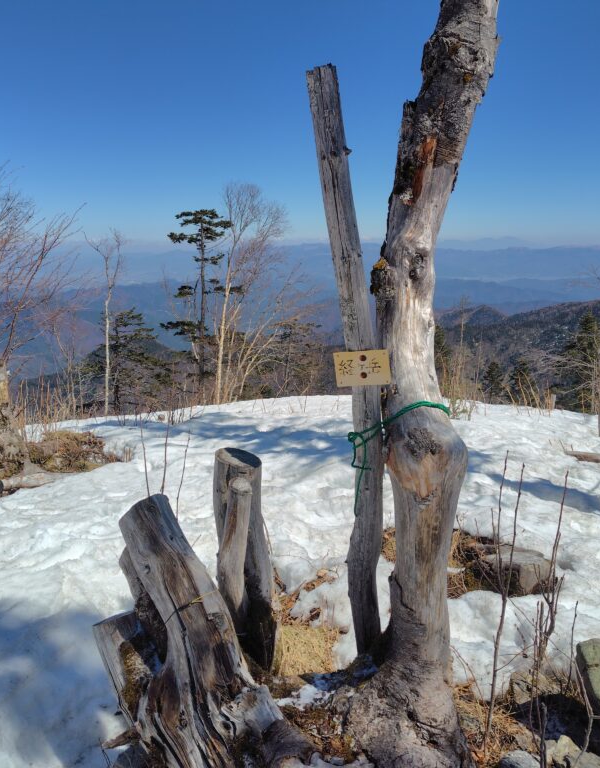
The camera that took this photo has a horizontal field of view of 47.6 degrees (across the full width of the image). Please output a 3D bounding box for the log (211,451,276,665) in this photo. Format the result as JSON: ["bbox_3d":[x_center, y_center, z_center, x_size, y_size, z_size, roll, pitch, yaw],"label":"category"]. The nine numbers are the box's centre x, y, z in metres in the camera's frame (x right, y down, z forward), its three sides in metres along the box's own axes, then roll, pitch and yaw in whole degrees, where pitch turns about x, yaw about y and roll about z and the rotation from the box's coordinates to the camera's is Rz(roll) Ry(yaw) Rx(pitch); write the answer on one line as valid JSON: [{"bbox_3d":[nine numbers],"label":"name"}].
[{"bbox_3d":[-0.195,0.630,2.385,0.206,0.842,0.200,-1,12,-5],"label":"log"}]

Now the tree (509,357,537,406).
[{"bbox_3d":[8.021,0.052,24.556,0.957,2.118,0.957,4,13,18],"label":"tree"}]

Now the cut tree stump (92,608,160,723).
[{"bbox_3d":[-0.500,0.880,2.065,0.160,0.400,0.160,-10,17,2],"label":"cut tree stump"}]

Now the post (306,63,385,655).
[{"bbox_3d":[0.161,0.004,2.320,0.115,2.049,0.100,-5,12,1],"label":"post"}]

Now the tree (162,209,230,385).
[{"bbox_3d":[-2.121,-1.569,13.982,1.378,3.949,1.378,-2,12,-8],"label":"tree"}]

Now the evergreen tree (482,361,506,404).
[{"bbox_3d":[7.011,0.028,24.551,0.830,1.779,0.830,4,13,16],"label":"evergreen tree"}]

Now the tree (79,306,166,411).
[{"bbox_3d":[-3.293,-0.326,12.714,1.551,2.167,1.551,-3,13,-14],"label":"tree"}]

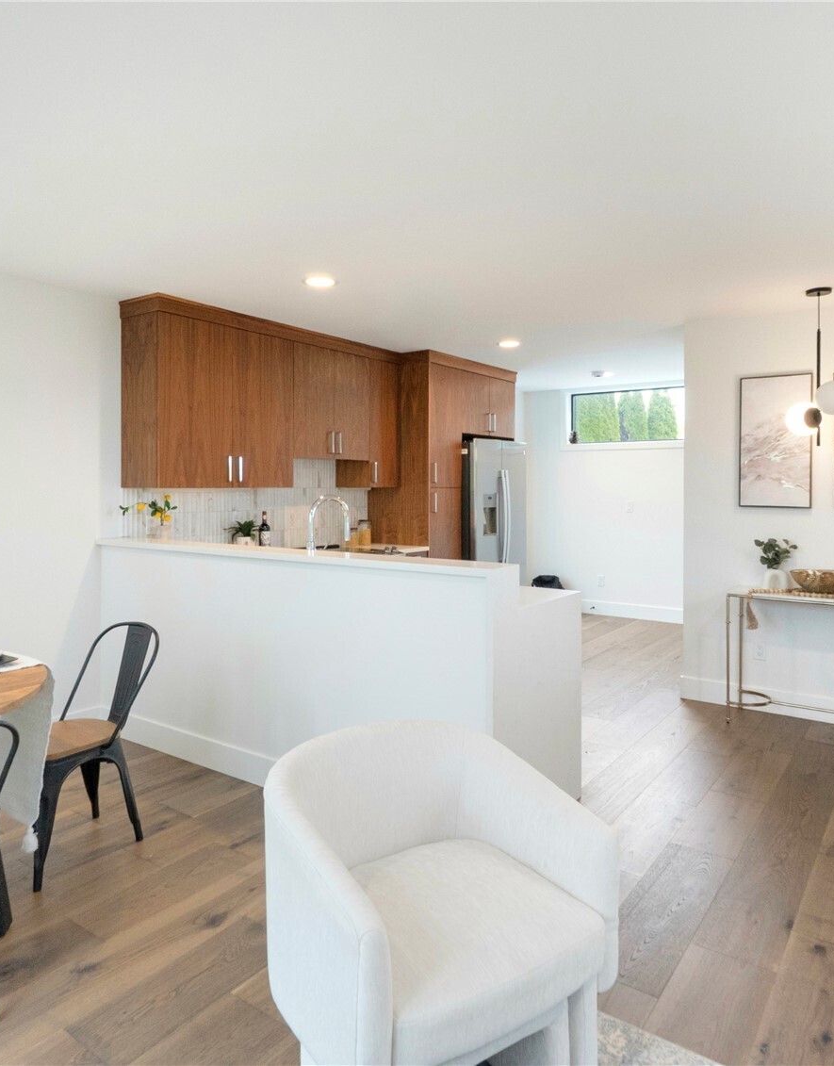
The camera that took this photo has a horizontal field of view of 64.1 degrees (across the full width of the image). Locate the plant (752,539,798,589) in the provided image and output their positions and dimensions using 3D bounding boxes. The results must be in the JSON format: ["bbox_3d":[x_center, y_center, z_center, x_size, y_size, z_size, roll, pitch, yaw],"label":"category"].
[{"bbox_3d":[2.140,0.187,3.984,0.240,0.305,0.200,2,3,33],"label":"plant"}]

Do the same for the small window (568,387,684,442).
[{"bbox_3d":[2.263,-1.242,7.064,1.323,0.541,0.090,2,3,33],"label":"small window"}]

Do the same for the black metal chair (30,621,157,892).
[{"bbox_3d":[-1.338,0.794,2.565,0.430,0.850,0.490,2,3,36],"label":"black metal chair"}]

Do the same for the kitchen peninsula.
[{"bbox_3d":[-0.543,0.621,3.376,2.527,1.091,0.764,2,3,33],"label":"kitchen peninsula"}]

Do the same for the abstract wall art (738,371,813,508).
[{"bbox_3d":[2.188,-0.564,4.089,0.410,0.836,0.035,2,3,33],"label":"abstract wall art"}]

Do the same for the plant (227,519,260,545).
[{"bbox_3d":[-1.119,0.032,4.278,0.190,0.240,0.190,2,3,33],"label":"plant"}]

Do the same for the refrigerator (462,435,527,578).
[{"bbox_3d":[0.483,0.074,6.081,0.741,1.795,0.879,2,3,36],"label":"refrigerator"}]

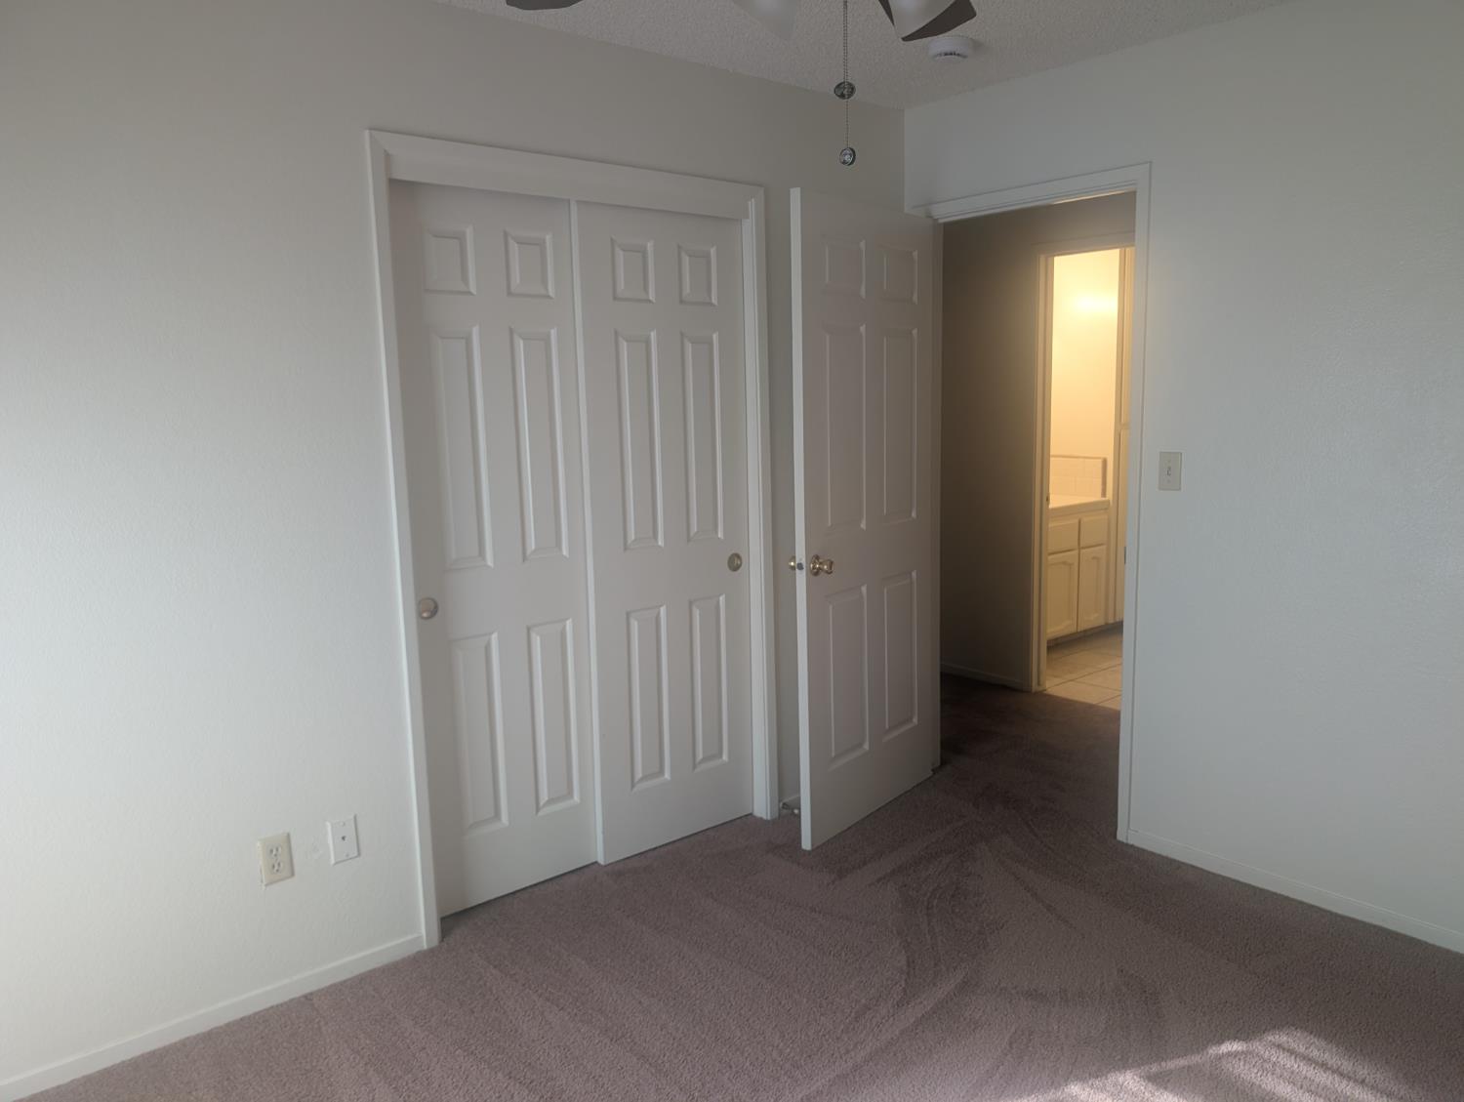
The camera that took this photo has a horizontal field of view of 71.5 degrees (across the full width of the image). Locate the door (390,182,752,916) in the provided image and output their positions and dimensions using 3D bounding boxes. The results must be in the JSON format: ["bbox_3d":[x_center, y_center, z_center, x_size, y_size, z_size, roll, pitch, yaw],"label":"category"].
[{"bbox_3d":[-0.433,-0.019,3.089,1.178,2.012,0.075,-8,11,-39],"label":"door"}]

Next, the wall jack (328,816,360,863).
[{"bbox_3d":[-0.977,0.730,2.564,0.070,0.115,0.008,-8,11,-39],"label":"wall jack"}]

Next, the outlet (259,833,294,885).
[{"bbox_3d":[-1.102,0.751,2.463,0.071,0.116,0.008,-8,11,-39],"label":"outlet"}]

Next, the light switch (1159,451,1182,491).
[{"bbox_3d":[1.300,-0.235,3.021,0.012,0.115,0.070,-8,11,-39],"label":"light switch"}]

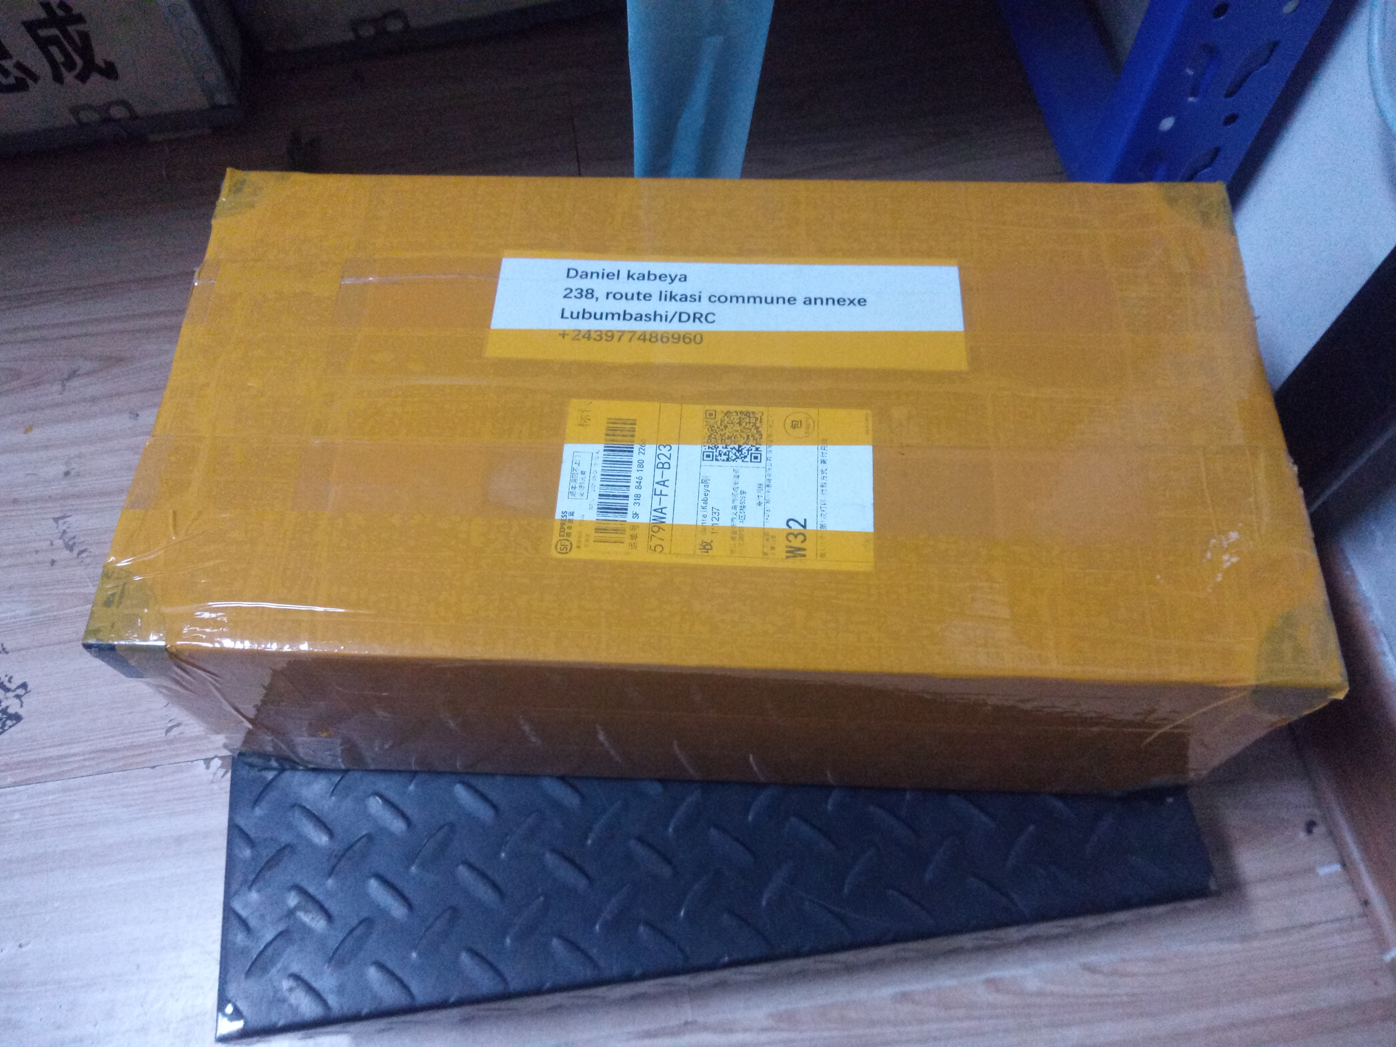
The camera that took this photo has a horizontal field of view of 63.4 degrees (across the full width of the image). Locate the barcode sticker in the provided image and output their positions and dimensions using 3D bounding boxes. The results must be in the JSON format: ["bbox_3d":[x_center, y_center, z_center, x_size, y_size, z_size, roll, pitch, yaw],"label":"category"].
[{"bbox_3d":[0.008,-0.017,0.469,0.129,0.001,0.076,2,63,2],"label":"barcode sticker"}]

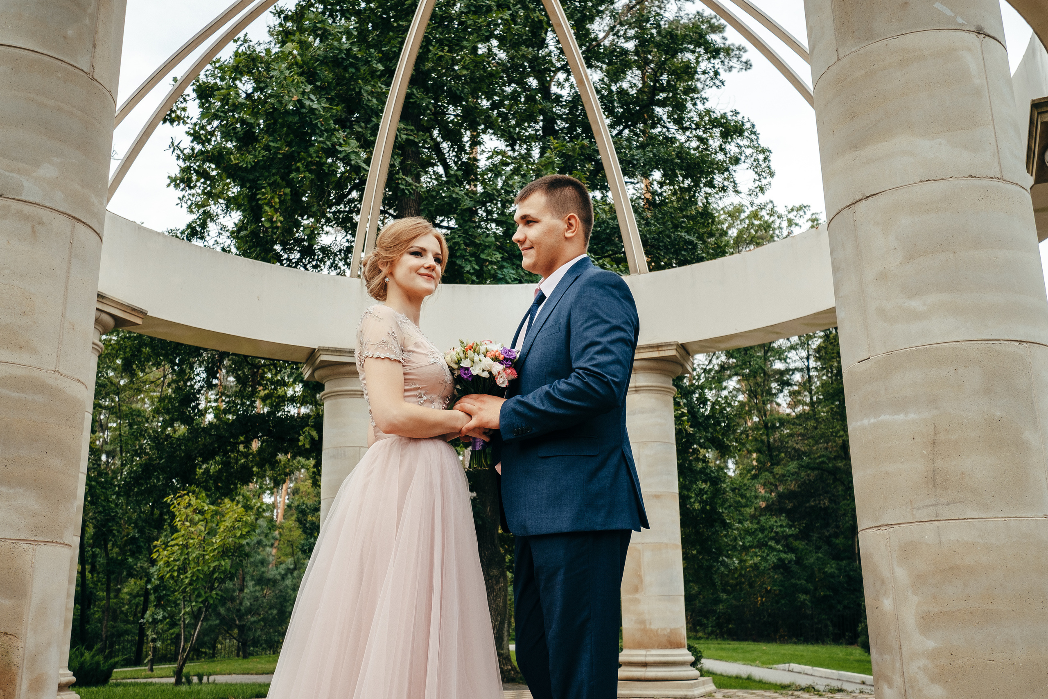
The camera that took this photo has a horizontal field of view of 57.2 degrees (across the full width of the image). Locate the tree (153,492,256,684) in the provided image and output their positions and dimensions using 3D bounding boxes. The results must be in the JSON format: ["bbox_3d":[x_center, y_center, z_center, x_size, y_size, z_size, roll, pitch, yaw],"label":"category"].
[{"bbox_3d":[-4.146,3.055,12.464,1.330,2.430,1.300,-1,-16,0],"label":"tree"}]

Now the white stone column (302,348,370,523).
[{"bbox_3d":[-1.670,1.669,9.306,0.890,3.260,0.890,6,-17,-22],"label":"white stone column"}]

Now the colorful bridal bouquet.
[{"bbox_3d":[-0.108,0.140,2.468,0.200,0.330,0.200,-1,-16,0],"label":"colorful bridal bouquet"}]

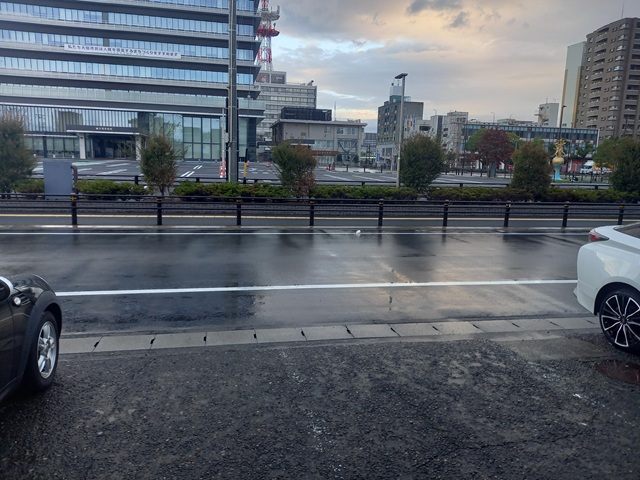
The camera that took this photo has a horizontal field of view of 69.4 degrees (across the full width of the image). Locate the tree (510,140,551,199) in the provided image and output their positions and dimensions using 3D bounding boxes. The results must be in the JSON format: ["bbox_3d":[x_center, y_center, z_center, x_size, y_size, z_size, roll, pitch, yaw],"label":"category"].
[{"bbox_3d":[7.944,-2.530,17.707,1.420,2.400,1.400,0,10,-12],"label":"tree"}]

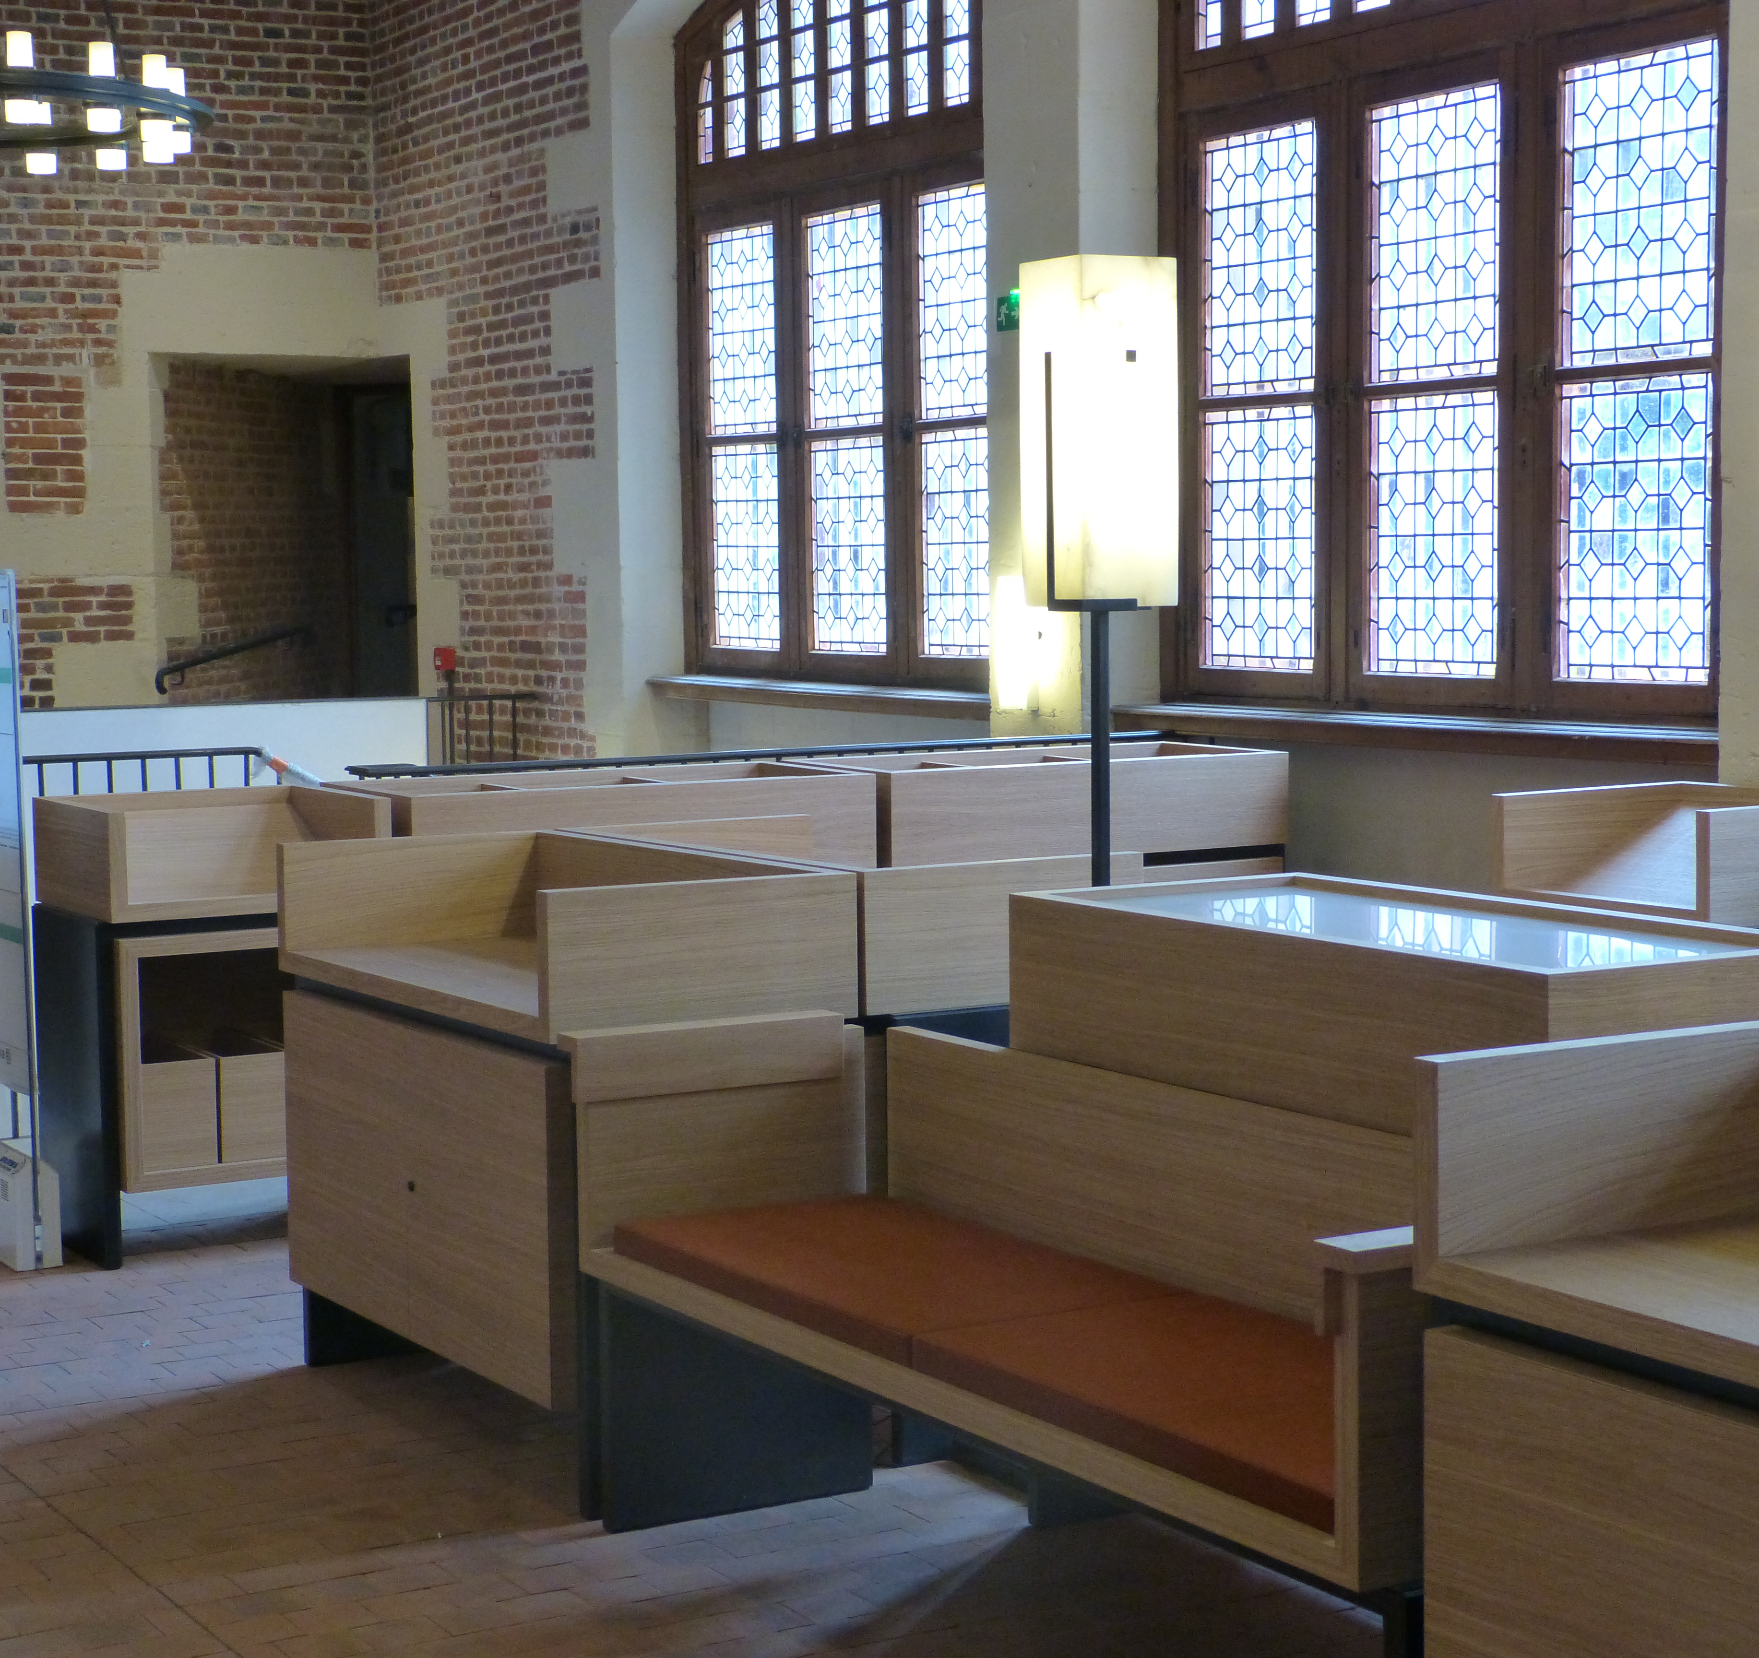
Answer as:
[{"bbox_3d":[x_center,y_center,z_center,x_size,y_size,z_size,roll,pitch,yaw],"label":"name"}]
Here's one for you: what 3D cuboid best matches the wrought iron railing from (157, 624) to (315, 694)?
[{"bbox_3d":[-2.899,-0.770,14.357,0.100,0.271,1.861,0,5,11],"label":"wrought iron railing"}]

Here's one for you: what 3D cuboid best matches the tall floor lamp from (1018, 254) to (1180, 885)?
[{"bbox_3d":[0.367,0.070,5.240,0.182,1.979,0.182,-3,5,-30],"label":"tall floor lamp"}]

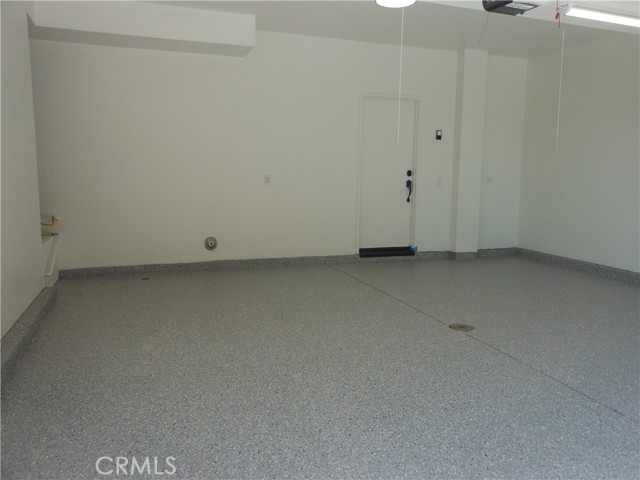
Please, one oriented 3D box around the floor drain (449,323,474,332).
[{"bbox_3d":[1.184,0.735,4.329,0.205,0.015,0.205,1,8,0],"label":"floor drain"}]

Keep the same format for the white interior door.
[{"bbox_3d":[0.923,-0.907,7.189,0.850,2.030,0.055,-2,8,-20],"label":"white interior door"}]

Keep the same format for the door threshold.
[{"bbox_3d":[0.943,0.172,7.273,0.845,0.110,0.130,-2,8,-20],"label":"door threshold"}]

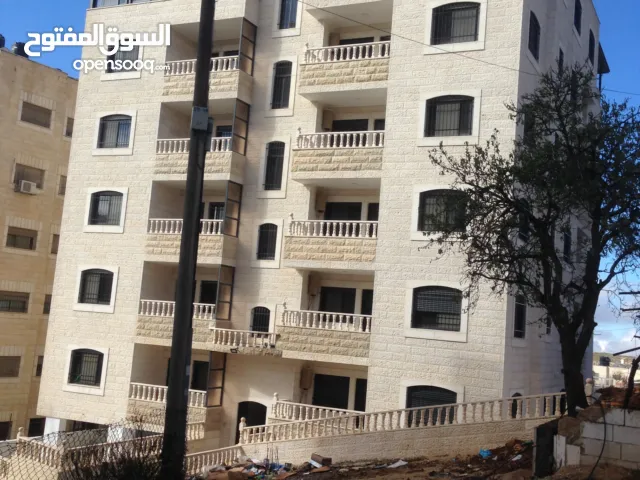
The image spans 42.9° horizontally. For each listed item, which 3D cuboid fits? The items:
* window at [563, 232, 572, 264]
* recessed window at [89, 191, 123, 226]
[{"bbox_3d":[9.455,0.210,31.154,0.170,1.362,1.573,1,-8,26],"label":"window"},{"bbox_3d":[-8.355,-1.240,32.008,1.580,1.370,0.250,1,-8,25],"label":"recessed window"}]

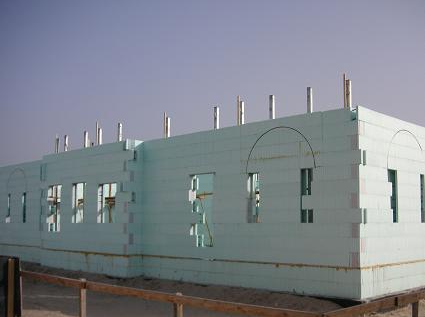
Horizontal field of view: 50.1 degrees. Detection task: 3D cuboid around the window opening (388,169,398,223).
[{"bbox_3d":[4.020,0.880,10.416,0.260,1.220,0.520,-7,-10,44],"label":"window opening"}]

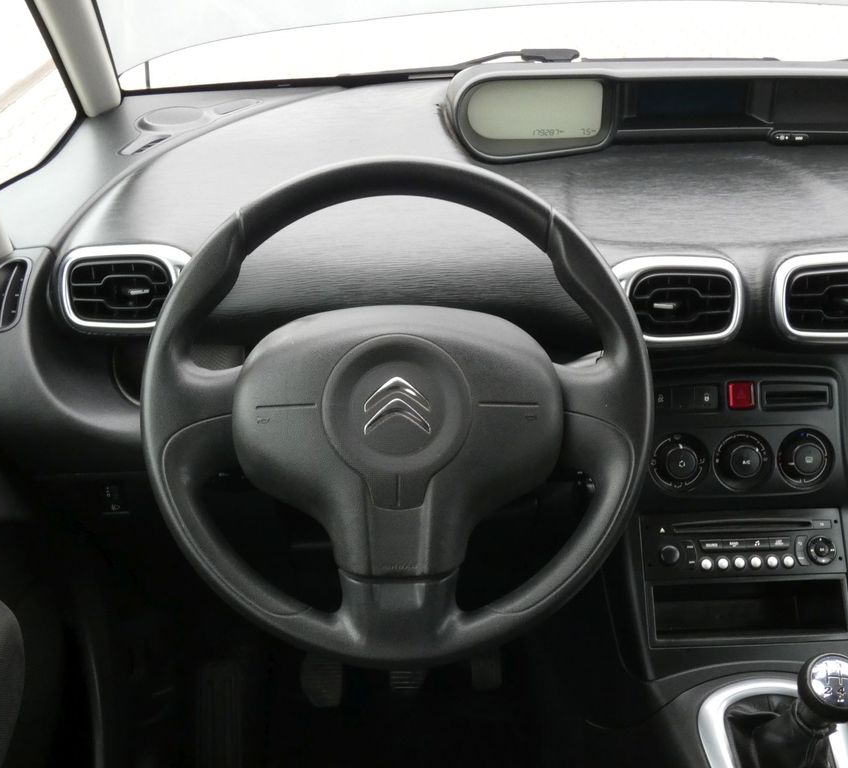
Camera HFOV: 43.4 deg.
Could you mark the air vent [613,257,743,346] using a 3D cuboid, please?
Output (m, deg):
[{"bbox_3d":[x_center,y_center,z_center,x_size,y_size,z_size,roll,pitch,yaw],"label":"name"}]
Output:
[{"bbox_3d":[0.234,-0.079,1.010,0.126,0.082,0.045,1,8,1],"label":"air vent"}]

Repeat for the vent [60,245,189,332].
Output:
[{"bbox_3d":[-0.278,-0.092,1.015,0.126,0.082,0.045,-2,8,-5],"label":"vent"}]

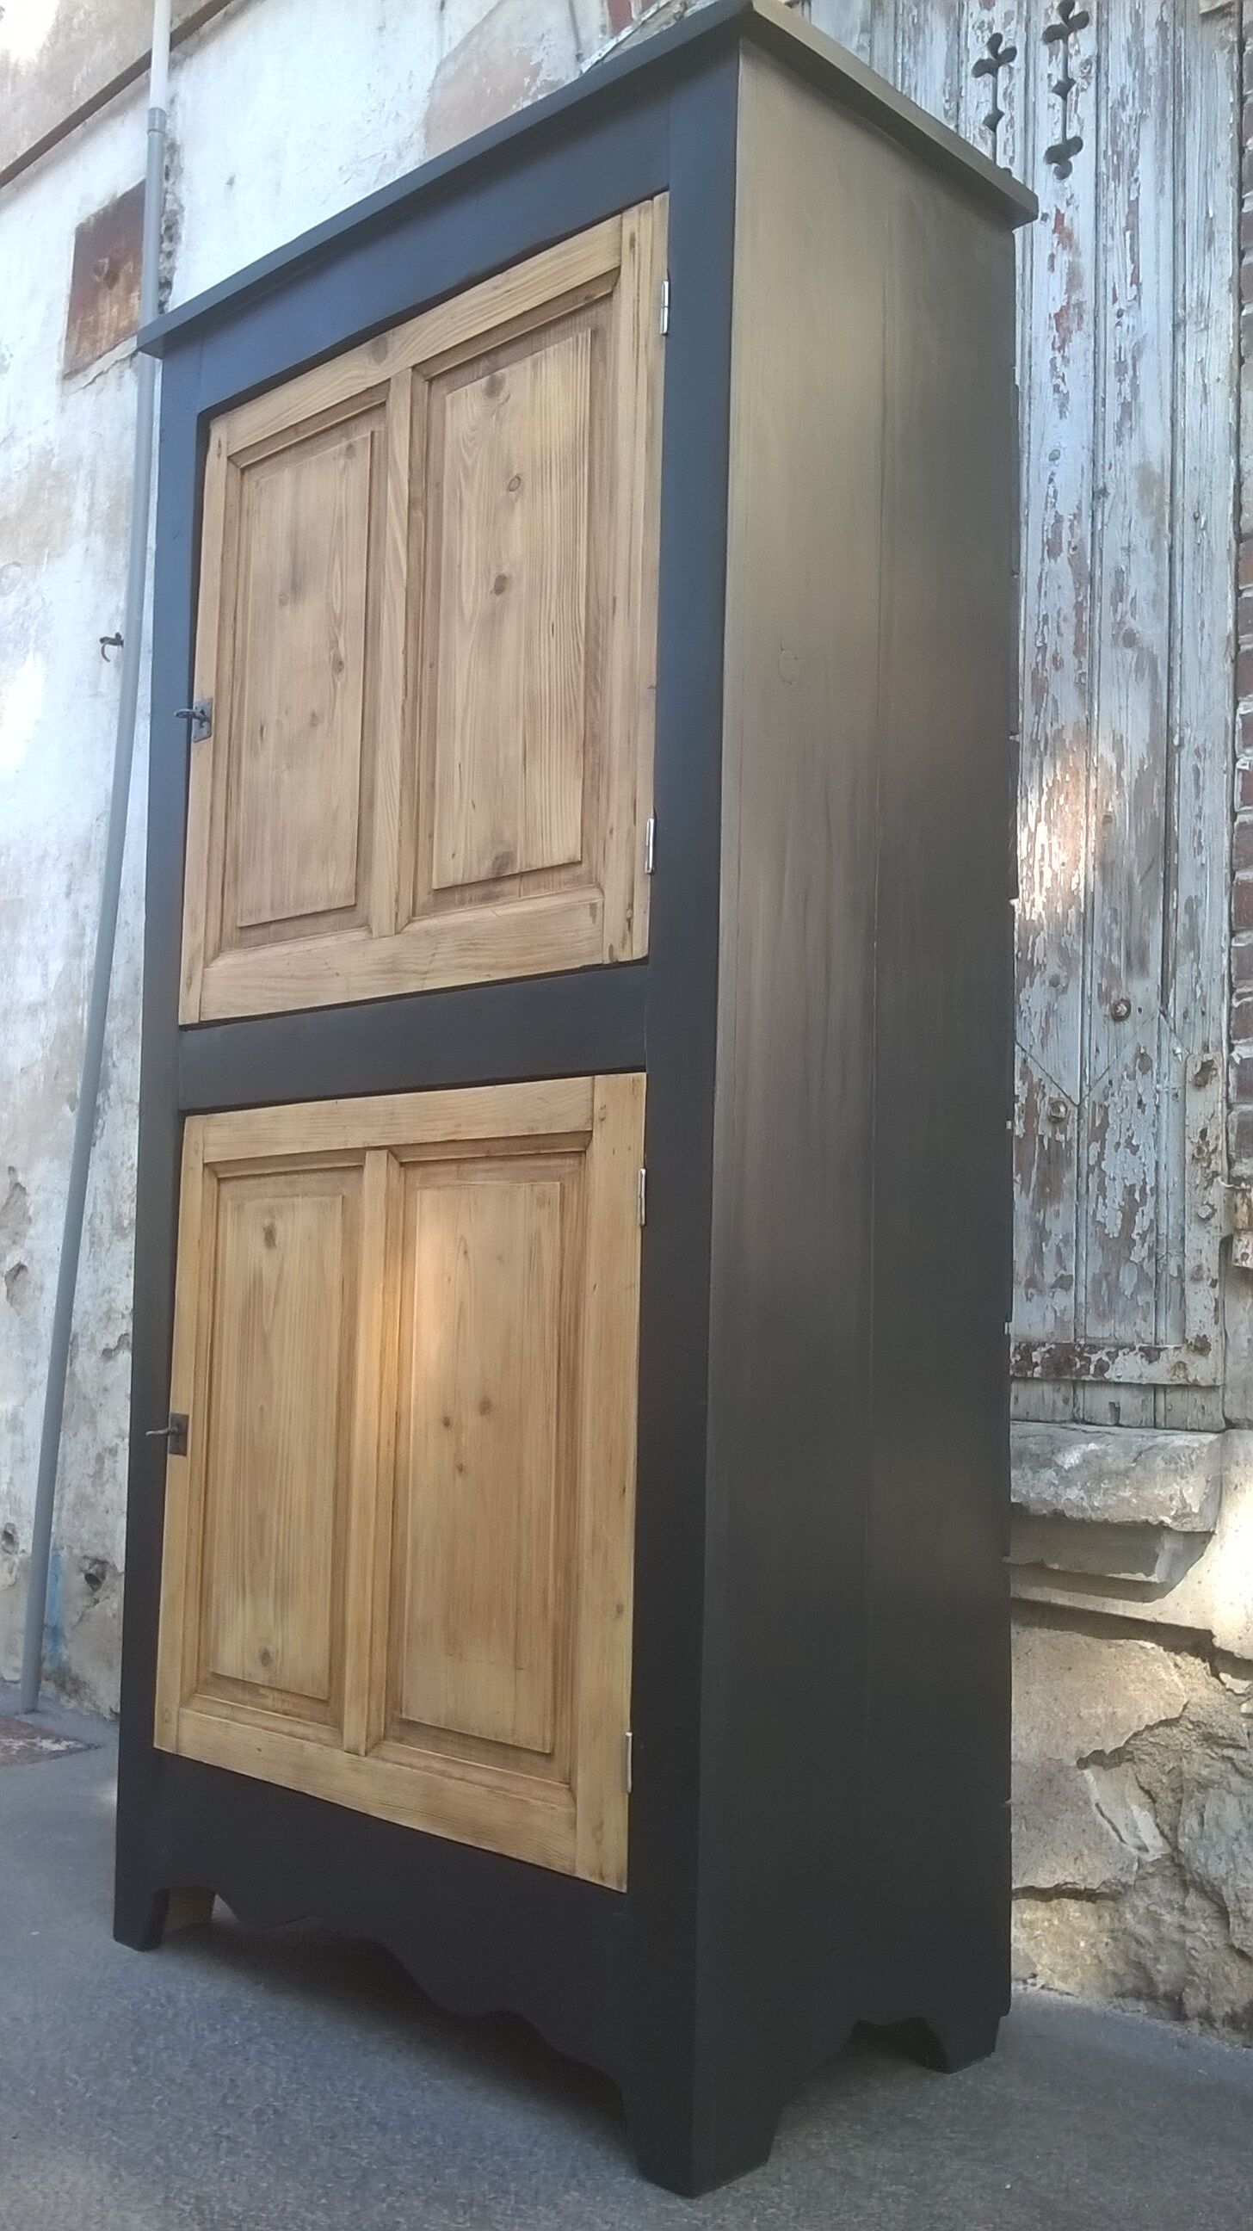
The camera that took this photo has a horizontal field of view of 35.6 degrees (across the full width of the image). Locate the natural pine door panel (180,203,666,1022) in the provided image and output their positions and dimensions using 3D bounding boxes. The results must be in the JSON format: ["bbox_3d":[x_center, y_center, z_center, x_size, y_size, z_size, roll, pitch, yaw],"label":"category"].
[{"bbox_3d":[-0.230,-0.481,2.036,0.732,0.719,0.025,-3,-7,43],"label":"natural pine door panel"}]

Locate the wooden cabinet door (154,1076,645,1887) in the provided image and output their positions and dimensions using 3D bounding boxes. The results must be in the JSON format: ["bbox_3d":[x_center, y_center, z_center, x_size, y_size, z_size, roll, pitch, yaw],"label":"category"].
[{"bbox_3d":[-0.243,0.333,1.961,0.714,0.706,0.025,-3,-7,43],"label":"wooden cabinet door"}]

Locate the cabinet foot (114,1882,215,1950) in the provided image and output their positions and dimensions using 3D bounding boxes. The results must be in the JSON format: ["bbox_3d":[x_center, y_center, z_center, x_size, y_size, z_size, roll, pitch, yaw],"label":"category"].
[{"bbox_3d":[-0.516,0.897,2.205,0.078,0.065,0.095,-3,-7,43],"label":"cabinet foot"}]

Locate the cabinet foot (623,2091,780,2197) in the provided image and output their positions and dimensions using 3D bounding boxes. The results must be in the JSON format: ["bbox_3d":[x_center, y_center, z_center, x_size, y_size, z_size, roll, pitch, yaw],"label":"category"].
[{"bbox_3d":[0.062,0.862,1.669,0.084,0.066,0.102,-3,-7,43],"label":"cabinet foot"}]

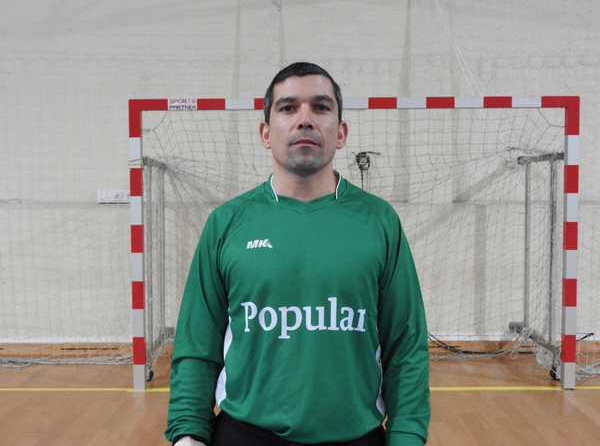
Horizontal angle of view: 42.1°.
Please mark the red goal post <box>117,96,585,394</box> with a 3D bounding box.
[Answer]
[{"bbox_3d":[0.388,0.131,6.045,3.160,2.080,1.020,0,3,0],"label":"red goal post"}]

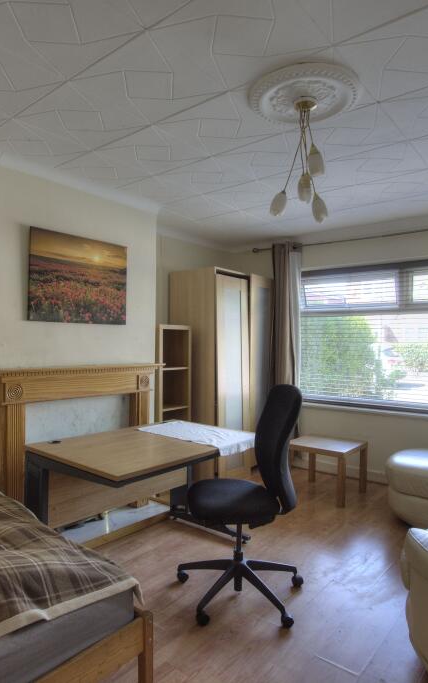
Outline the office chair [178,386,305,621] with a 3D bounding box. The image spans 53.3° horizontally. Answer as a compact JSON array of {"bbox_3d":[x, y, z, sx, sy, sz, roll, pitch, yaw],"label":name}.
[{"bbox_3d":[0.157,0.769,2.254,0.670,1.105,0.660,1,0,-12],"label":"office chair"}]

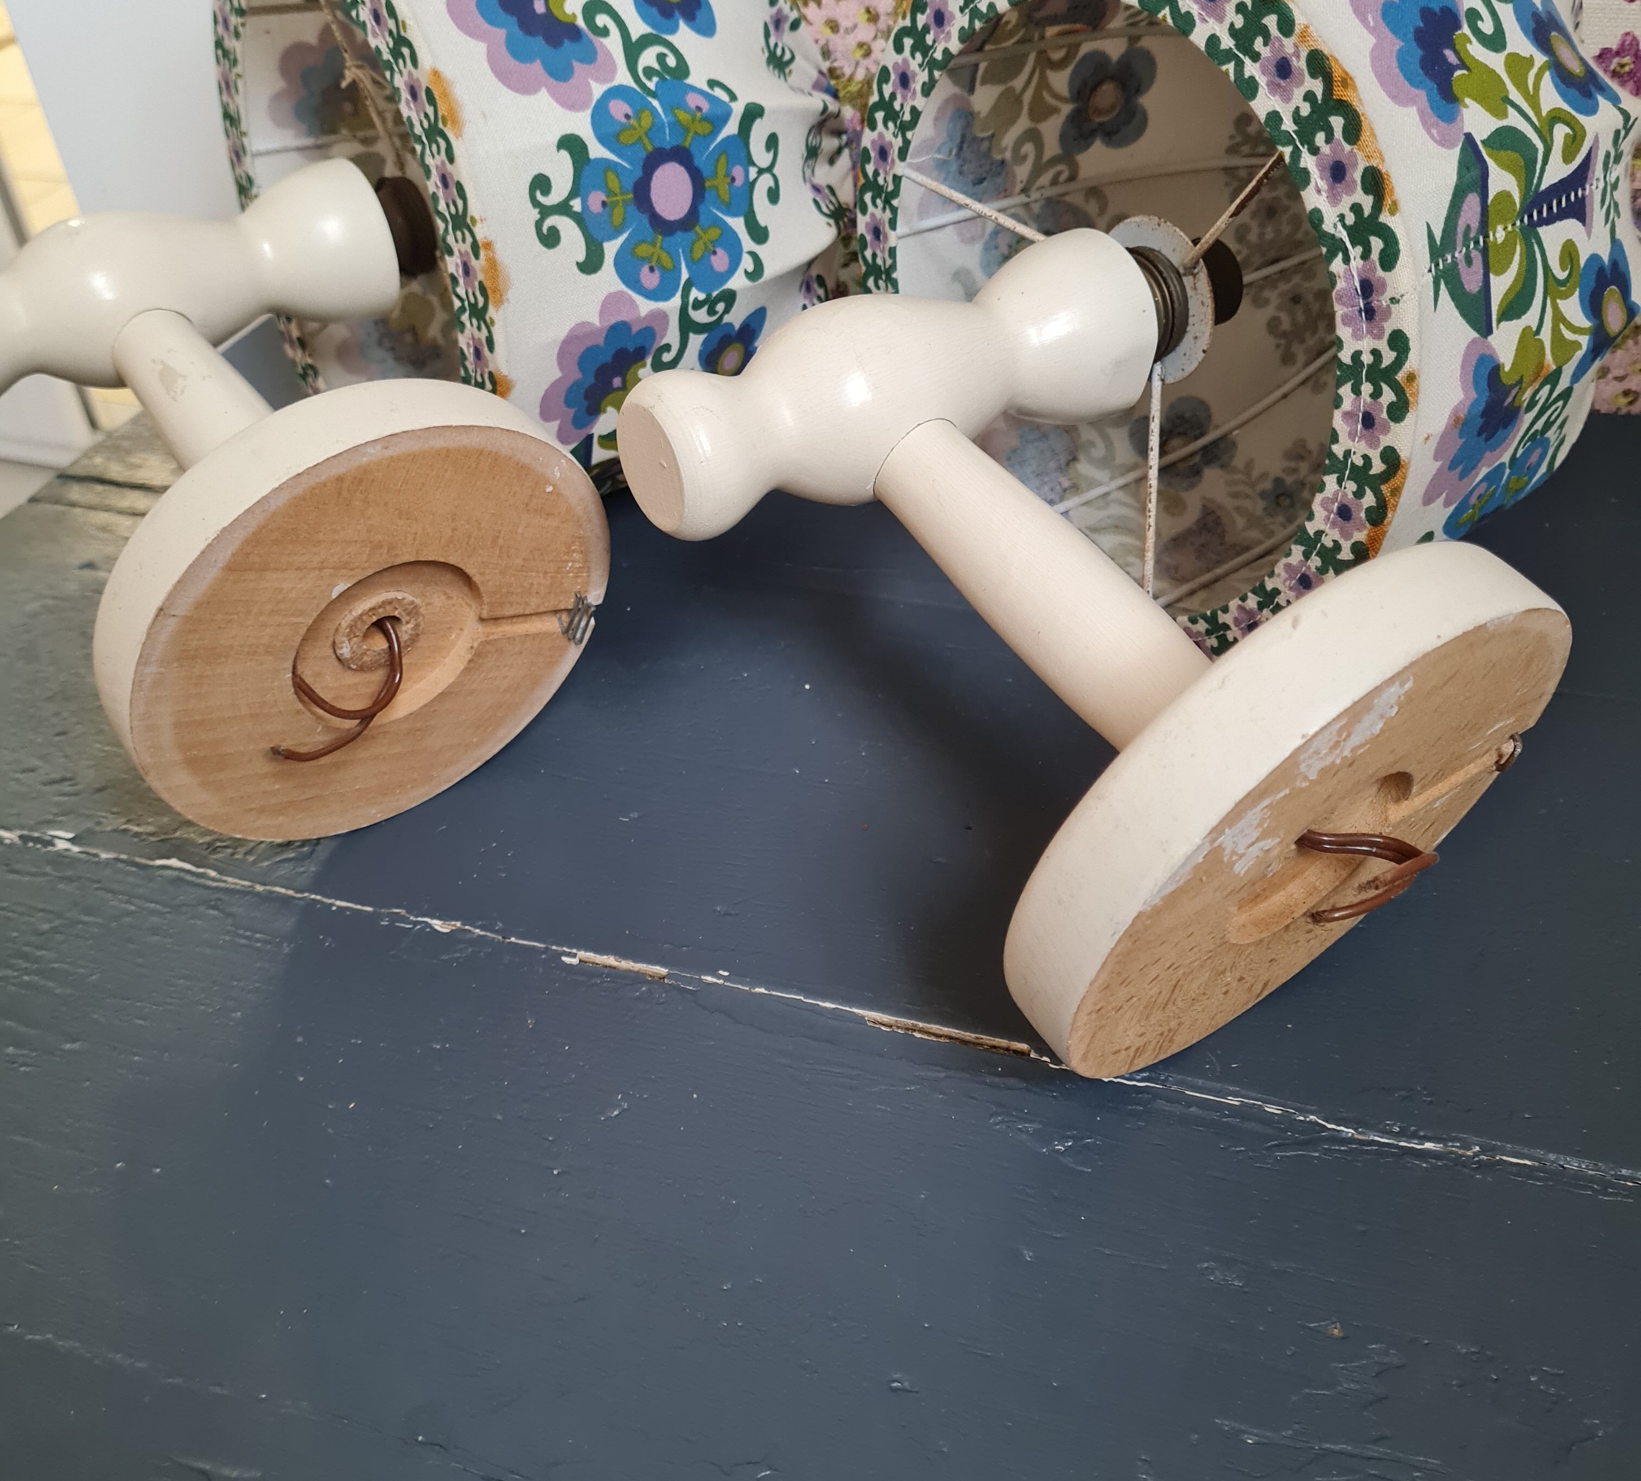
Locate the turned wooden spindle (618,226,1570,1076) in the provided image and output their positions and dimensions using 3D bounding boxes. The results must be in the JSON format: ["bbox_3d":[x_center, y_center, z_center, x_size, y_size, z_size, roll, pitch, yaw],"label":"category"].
[{"bbox_3d":[0.061,-0.045,0.384,0.163,0.133,0.187,-25,58,-26],"label":"turned wooden spindle"}]

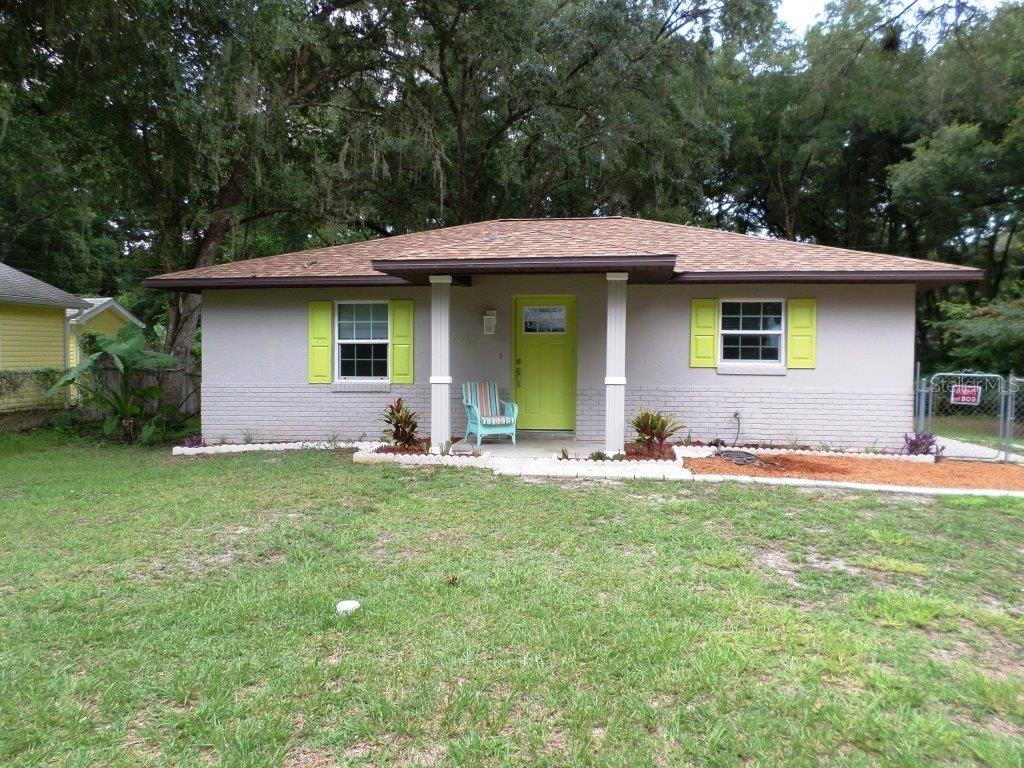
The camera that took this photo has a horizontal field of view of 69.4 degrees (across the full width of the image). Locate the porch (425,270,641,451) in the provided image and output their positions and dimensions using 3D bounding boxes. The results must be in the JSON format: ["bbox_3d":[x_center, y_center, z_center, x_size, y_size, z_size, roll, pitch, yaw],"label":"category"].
[{"bbox_3d":[0.311,-0.312,10.393,2.706,2.438,1.791,0,2,6],"label":"porch"}]

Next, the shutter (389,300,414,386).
[{"bbox_3d":[-1.695,-0.645,11.429,0.378,1.302,0.040,0,2,6],"label":"shutter"}]

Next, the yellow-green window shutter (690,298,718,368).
[{"bbox_3d":[2.855,-0.745,10.978,0.392,1.028,0.040,0,2,6],"label":"yellow-green window shutter"}]

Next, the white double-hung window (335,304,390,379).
[{"bbox_3d":[-2.326,-0.658,11.536,0.860,1.296,0.090,0,2,6],"label":"white double-hung window"}]

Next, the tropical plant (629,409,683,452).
[{"bbox_3d":[2.018,0.635,10.328,0.690,0.570,0.580,0,2,6],"label":"tropical plant"}]

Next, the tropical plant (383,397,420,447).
[{"bbox_3d":[-1.589,0.556,10.680,0.530,0.730,0.520,0,2,6],"label":"tropical plant"}]

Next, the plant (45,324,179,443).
[{"bbox_3d":[-6.621,-0.008,12.255,1.950,1.900,1.600,0,2,6],"label":"plant"}]

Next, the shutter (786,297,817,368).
[{"bbox_3d":[4.241,-0.729,10.843,0.406,1.030,0.040,0,2,6],"label":"shutter"}]

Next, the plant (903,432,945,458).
[{"bbox_3d":[5.749,0.858,10.319,0.520,0.360,0.450,0,2,6],"label":"plant"}]

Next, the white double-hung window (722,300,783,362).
[{"bbox_3d":[3.555,-0.761,10.954,0.938,1.001,0.090,0,2,6],"label":"white double-hung window"}]

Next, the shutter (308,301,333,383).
[{"bbox_3d":[-2.985,-0.644,11.556,0.380,1.285,0.040,0,2,6],"label":"shutter"}]

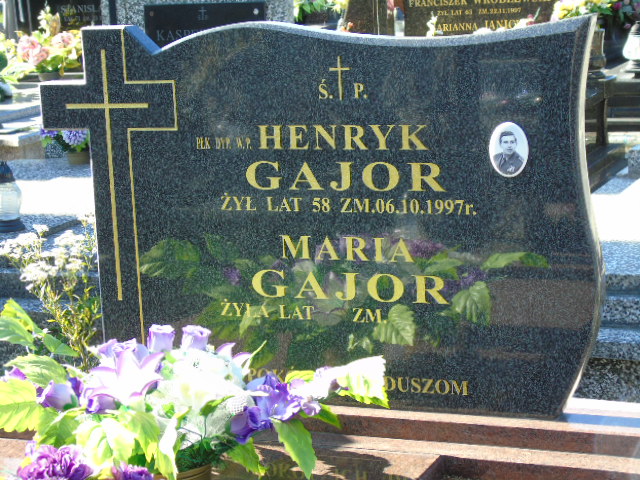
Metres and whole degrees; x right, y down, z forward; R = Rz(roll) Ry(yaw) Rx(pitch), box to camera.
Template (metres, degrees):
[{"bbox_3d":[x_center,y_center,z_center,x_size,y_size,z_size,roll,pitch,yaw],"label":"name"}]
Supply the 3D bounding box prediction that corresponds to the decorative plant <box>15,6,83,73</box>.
[{"bbox_3d":[-1.282,-0.940,7.200,0.320,0.340,0.280,1,15,21],"label":"decorative plant"}]

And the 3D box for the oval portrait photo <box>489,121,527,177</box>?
[{"bbox_3d":[0.401,-0.192,3.219,0.088,0.119,0.010,1,13,21],"label":"oval portrait photo"}]

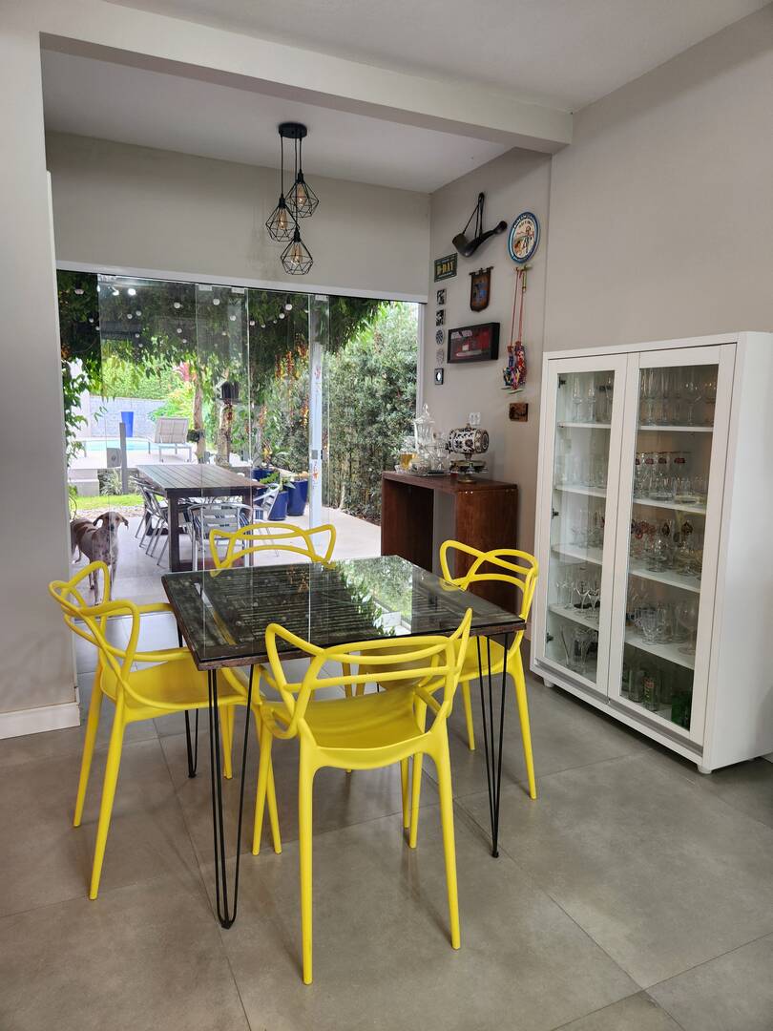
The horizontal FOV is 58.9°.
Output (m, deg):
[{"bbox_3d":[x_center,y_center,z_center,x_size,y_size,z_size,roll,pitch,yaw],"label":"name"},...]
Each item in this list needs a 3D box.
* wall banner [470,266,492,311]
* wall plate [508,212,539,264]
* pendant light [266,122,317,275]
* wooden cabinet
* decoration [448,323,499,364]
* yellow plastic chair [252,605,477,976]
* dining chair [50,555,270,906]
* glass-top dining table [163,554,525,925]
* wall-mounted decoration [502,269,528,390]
[{"bbox_3d":[0.612,-1.456,4.430,0.030,0.265,0.260,-3,10,-25],"label":"wall banner"},{"bbox_3d":[0.809,-1.613,3.995,0.025,0.280,0.280,-3,10,-25],"label":"wall plate"},{"bbox_3d":[-0.535,-1.789,3.909,0.300,0.785,0.280,-3,10,-25],"label":"pendant light"},{"bbox_3d":[0.380,0.211,4.617,0.437,0.921,1.003,-3,10,-25],"label":"wooden cabinet"},{"bbox_3d":[0.571,-1.124,4.512,0.068,0.220,0.520,-3,10,-25],"label":"decoration"},{"bbox_3d":[-0.075,0.656,1.880,0.542,0.860,0.580,-2,9,-18],"label":"yellow plastic chair"},{"bbox_3d":[-0.696,0.604,2.147,0.580,0.860,0.542,-4,10,-30],"label":"dining chair"},{"bbox_3d":[-0.205,0.639,2.293,0.924,0.762,0.931,-3,9,-23],"label":"glass-top dining table"},{"bbox_3d":[0.766,-1.093,4.059,0.100,0.730,0.170,-3,10,-25],"label":"wall-mounted decoration"}]

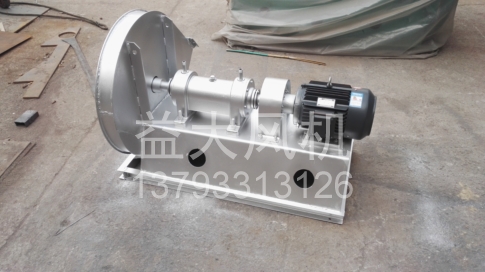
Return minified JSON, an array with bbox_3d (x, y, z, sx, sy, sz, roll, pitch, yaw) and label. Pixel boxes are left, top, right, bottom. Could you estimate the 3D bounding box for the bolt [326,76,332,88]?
[{"bbox_3d":[0.448,-0.276,1.779,0.029,0.057,0.052,9,34,13],"label":"bolt"}]

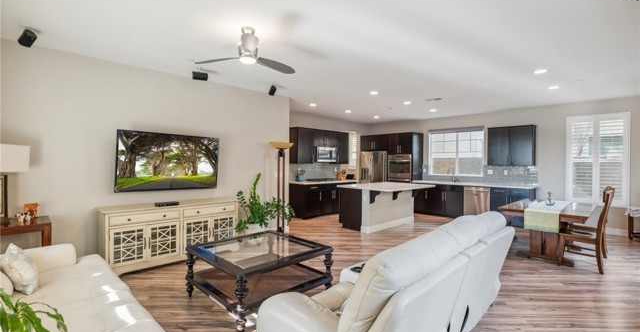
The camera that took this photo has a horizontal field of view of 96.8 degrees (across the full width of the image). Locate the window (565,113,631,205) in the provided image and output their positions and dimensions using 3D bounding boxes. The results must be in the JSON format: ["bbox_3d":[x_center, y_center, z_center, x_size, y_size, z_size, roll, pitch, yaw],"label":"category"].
[{"bbox_3d":[5.673,-0.118,5.846,0.100,1.860,0.950,0,1,-44],"label":"window"}]

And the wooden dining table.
[{"bbox_3d":[3.563,0.996,4.419,1.560,0.740,0.980,0,1,-44],"label":"wooden dining table"}]

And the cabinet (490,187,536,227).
[{"bbox_3d":[4.613,0.951,6.807,0.630,0.880,0.780,0,1,-43],"label":"cabinet"}]

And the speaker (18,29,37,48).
[{"bbox_3d":[-2.974,-1.299,2.896,0.090,0.140,0.090,39,4,4],"label":"speaker"}]

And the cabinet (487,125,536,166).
[{"bbox_3d":[4.563,-0.459,6.797,0.330,0.920,0.905,0,1,-44],"label":"cabinet"}]

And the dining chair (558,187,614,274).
[{"bbox_3d":[3.612,0.845,3.876,0.480,1.050,0.530,0,1,-44],"label":"dining chair"}]

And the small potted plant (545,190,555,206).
[{"bbox_3d":[3.870,0.528,4.776,0.155,0.250,0.155,0,1,-43],"label":"small potted plant"}]

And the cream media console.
[{"bbox_3d":[-2.042,0.937,4.029,1.720,0.775,0.500,0,1,-43],"label":"cream media console"}]

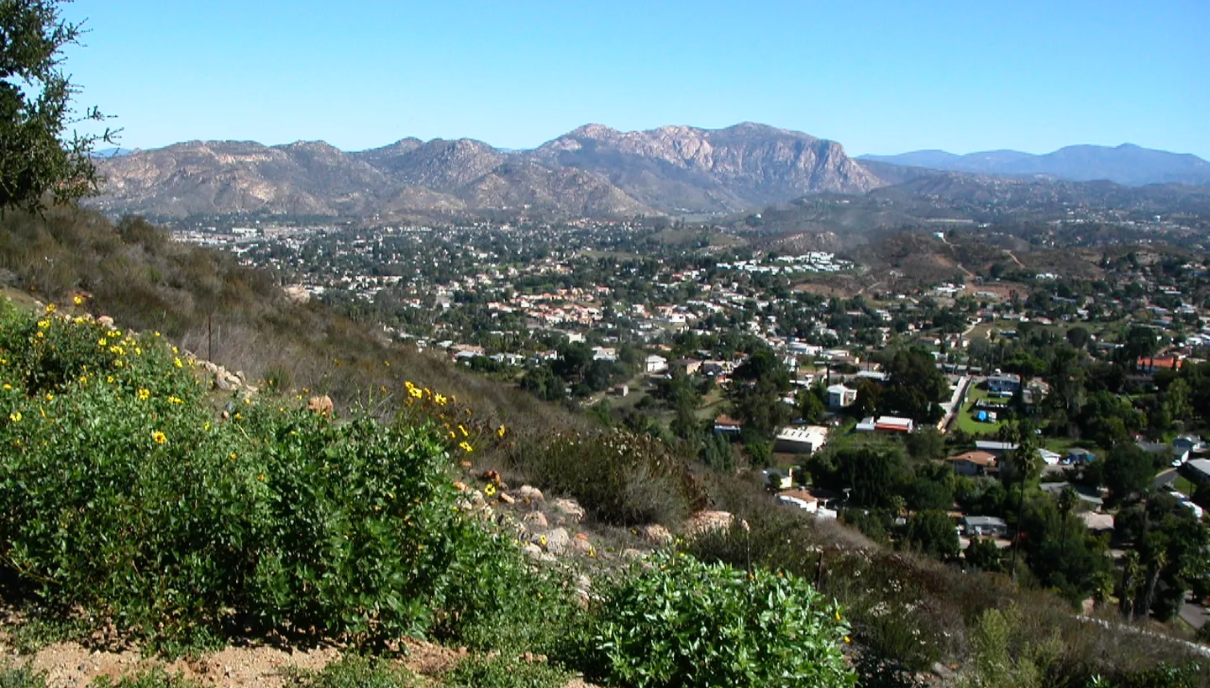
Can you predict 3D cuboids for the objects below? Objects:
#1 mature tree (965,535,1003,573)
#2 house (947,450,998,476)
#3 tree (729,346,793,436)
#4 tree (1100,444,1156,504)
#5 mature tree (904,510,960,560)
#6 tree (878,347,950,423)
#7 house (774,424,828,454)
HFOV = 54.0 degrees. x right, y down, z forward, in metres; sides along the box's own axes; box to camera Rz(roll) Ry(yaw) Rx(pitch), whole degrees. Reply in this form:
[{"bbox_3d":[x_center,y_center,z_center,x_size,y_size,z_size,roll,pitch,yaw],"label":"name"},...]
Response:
[{"bbox_3d":[81.097,44.781,254.325,7.870,7.509,7.870,4,8,18],"label":"mature tree"},{"bbox_3d":[107.209,34.341,346.486,12.500,5.000,12.000,6,9,35],"label":"house"},{"bbox_3d":[50.339,15.801,386.321,20.950,29.270,18.855,2,8,8],"label":"tree"},{"bbox_3d":[136.753,34.159,310.487,12.727,15.856,12.727,4,8,24],"label":"tree"},{"bbox_3d":[72.402,42.175,262.855,12.073,10.127,12.073,3,8,16],"label":"mature tree"},{"bbox_3d":[108.427,14.378,417.296,24.628,26.066,22.165,3,8,15],"label":"tree"},{"bbox_3d":[61.236,30.175,372.451,12.000,4.800,16.000,5,8,25],"label":"house"}]

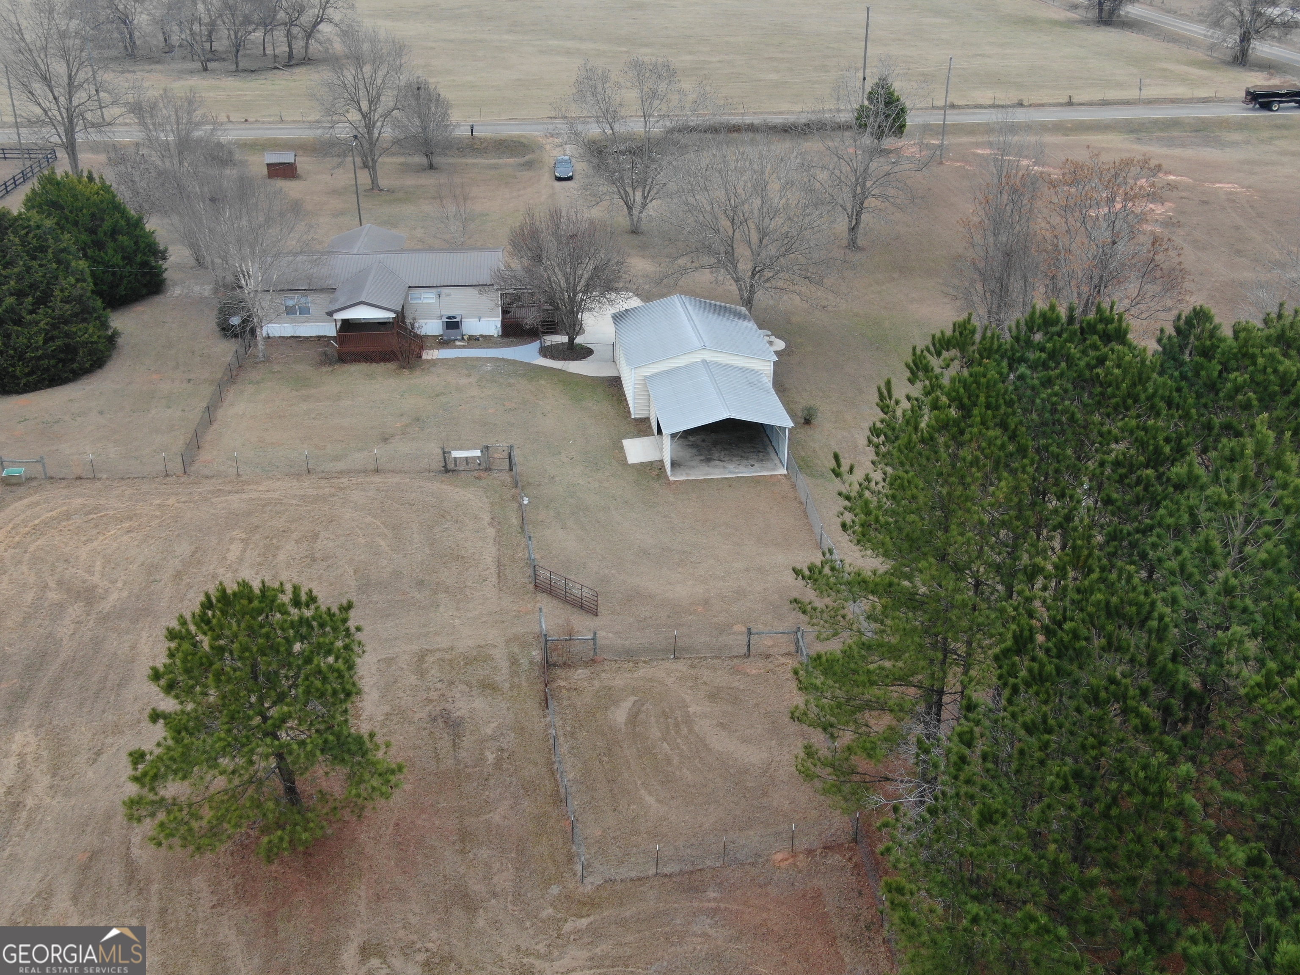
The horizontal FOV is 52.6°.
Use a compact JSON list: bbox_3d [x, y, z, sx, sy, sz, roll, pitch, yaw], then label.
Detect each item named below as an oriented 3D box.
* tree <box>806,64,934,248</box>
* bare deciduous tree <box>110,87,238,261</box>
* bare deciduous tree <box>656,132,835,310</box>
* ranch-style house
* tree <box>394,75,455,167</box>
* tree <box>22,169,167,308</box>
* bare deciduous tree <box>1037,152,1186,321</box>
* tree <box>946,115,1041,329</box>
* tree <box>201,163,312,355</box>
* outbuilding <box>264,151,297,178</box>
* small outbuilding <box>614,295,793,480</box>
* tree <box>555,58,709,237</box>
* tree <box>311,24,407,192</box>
[{"bbox_3d":[16.933,-25.243,101.412,9.209,13.704,8.748,0,26,0],"label":"tree"},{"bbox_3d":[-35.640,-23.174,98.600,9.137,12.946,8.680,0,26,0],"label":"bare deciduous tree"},{"bbox_3d":[6.322,-16.756,85.862,11.510,12.380,11.510,-1,26,0],"label":"bare deciduous tree"},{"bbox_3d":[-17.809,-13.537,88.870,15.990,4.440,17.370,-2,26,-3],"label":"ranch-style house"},{"bbox_3d":[-21.991,-35.445,127.716,5.612,8.774,5.332,0,26,0],"label":"tree"},{"bbox_3d":[-40.576,-18.727,95.247,11.310,8.660,11.310,-1,26,0],"label":"tree"},{"bbox_3d":[29.572,-15.899,84.905,9.038,11.262,8.586,0,26,0],"label":"bare deciduous tree"},{"bbox_3d":[21.666,-16.414,82.753,5.920,14.180,5.920,-1,26,0],"label":"tree"},{"bbox_3d":[-23.867,-13.500,80.305,6.990,11.980,6.990,-1,26,0],"label":"tree"},{"bbox_3d":[-35.539,-31.179,126.801,2.600,2.150,2.500,-4,26,-8],"label":"outbuilding"},{"bbox_3d":[2.942,-6.328,74.608,8.310,4.020,17.730,-4,26,-6],"label":"small outbuilding"},{"bbox_3d":[-1.222,-27.543,106.326,12.700,14.060,12.700,-1,26,0],"label":"tree"},{"bbox_3d":[-26.576,-34.910,120.836,8.750,15.140,8.750,-1,26,0],"label":"tree"}]

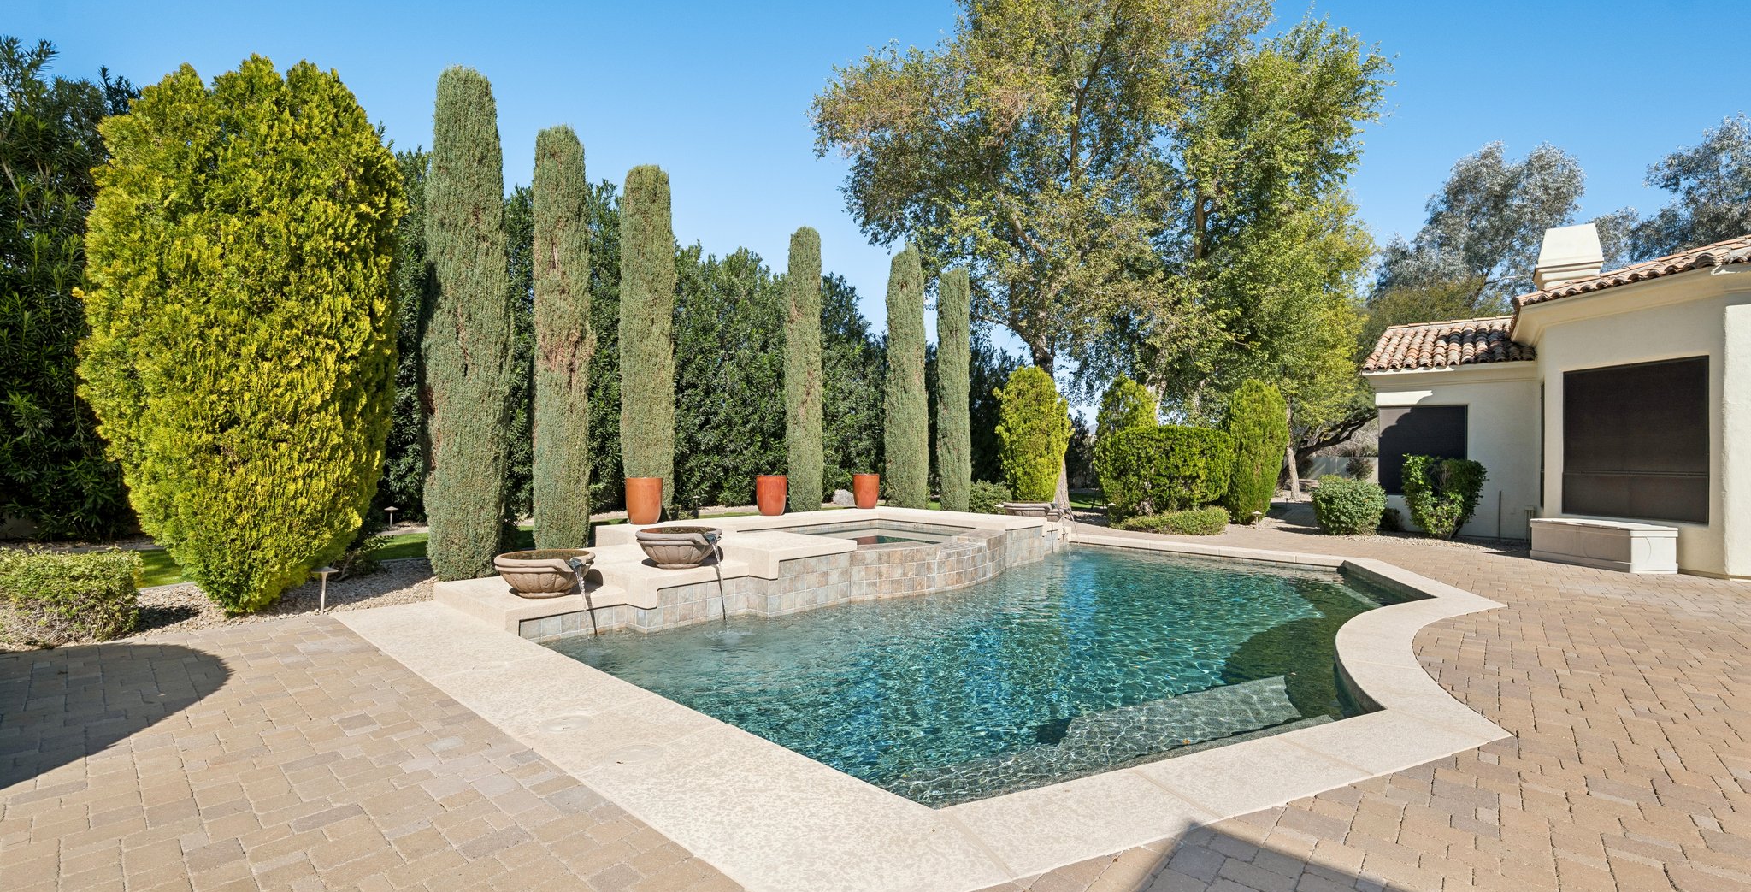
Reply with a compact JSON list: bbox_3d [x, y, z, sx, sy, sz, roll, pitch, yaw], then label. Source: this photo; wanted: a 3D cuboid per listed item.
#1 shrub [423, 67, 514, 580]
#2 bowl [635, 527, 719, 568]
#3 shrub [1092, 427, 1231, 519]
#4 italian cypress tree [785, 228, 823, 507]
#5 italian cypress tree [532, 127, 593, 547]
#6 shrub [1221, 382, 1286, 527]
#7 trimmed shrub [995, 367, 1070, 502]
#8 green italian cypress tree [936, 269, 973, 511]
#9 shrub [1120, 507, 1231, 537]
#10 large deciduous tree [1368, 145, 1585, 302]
[{"bbox_3d":[-4.368,-1.319,7.343,0.857,5.510,0.857,1,-1,-31],"label":"shrub"},{"bbox_3d":[-1.898,0.982,6.497,0.816,0.340,0.796,1,-1,0],"label":"bowl"},{"bbox_3d":[6.050,0.590,14.300,2.700,2.040,2.000,0,0,23],"label":"shrub"},{"bbox_3d":[-1.266,-1.191,12.335,0.721,5.535,0.721,1,-1,-6],"label":"italian cypress tree"},{"bbox_3d":[-3.984,-1.304,8.731,0.734,5.545,0.734,1,-1,-25],"label":"italian cypress tree"},{"bbox_3d":[8.060,0.107,14.450,1.300,3.000,1.300,0,0,0],"label":"shrub"},{"bbox_3d":[3.030,0.040,13.000,1.400,3.100,1.400,0,0,0],"label":"trimmed shrub"},{"bbox_3d":[1.850,-1.270,16.000,0.820,5.820,0.820,0,0,0],"label":"green italian cypress tree"},{"bbox_3d":[5.838,1.435,13.375,1.877,0.490,1.292,0,-1,40],"label":"shrub"},{"bbox_3d":[24.143,-4.911,27.110,7.600,14.274,7.400,0,-1,42],"label":"large deciduous tree"}]

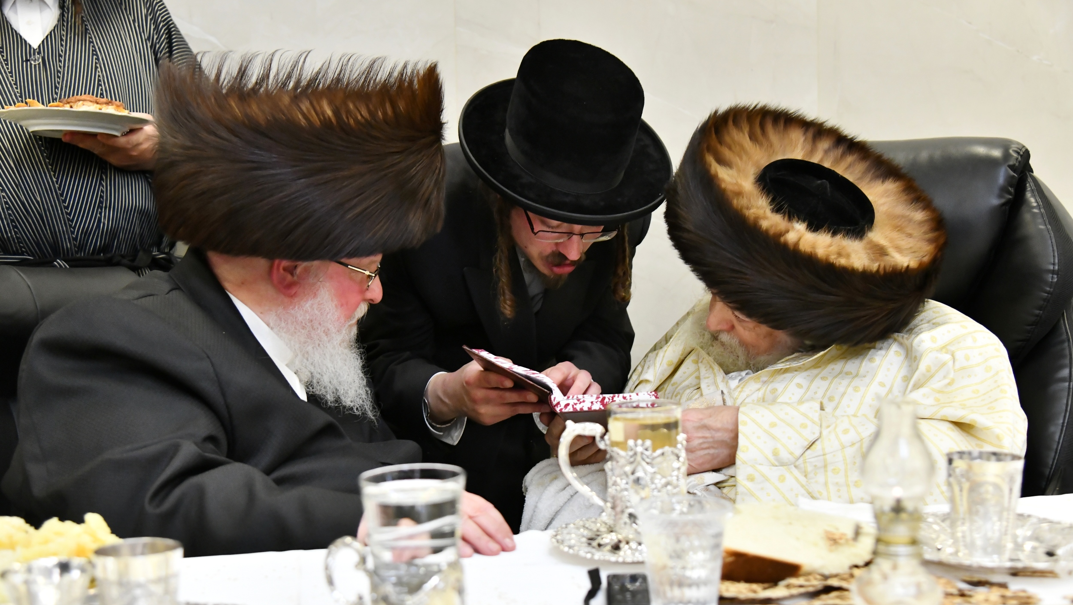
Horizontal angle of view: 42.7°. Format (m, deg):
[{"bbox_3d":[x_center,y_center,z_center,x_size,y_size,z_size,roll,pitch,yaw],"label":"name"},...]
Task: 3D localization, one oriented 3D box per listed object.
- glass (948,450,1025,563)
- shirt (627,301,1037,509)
[{"bbox_3d":[0.413,0.188,1.263,0.068,0.095,0.068,-1,4,0],"label":"glass"},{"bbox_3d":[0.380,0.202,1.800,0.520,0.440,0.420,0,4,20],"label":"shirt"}]

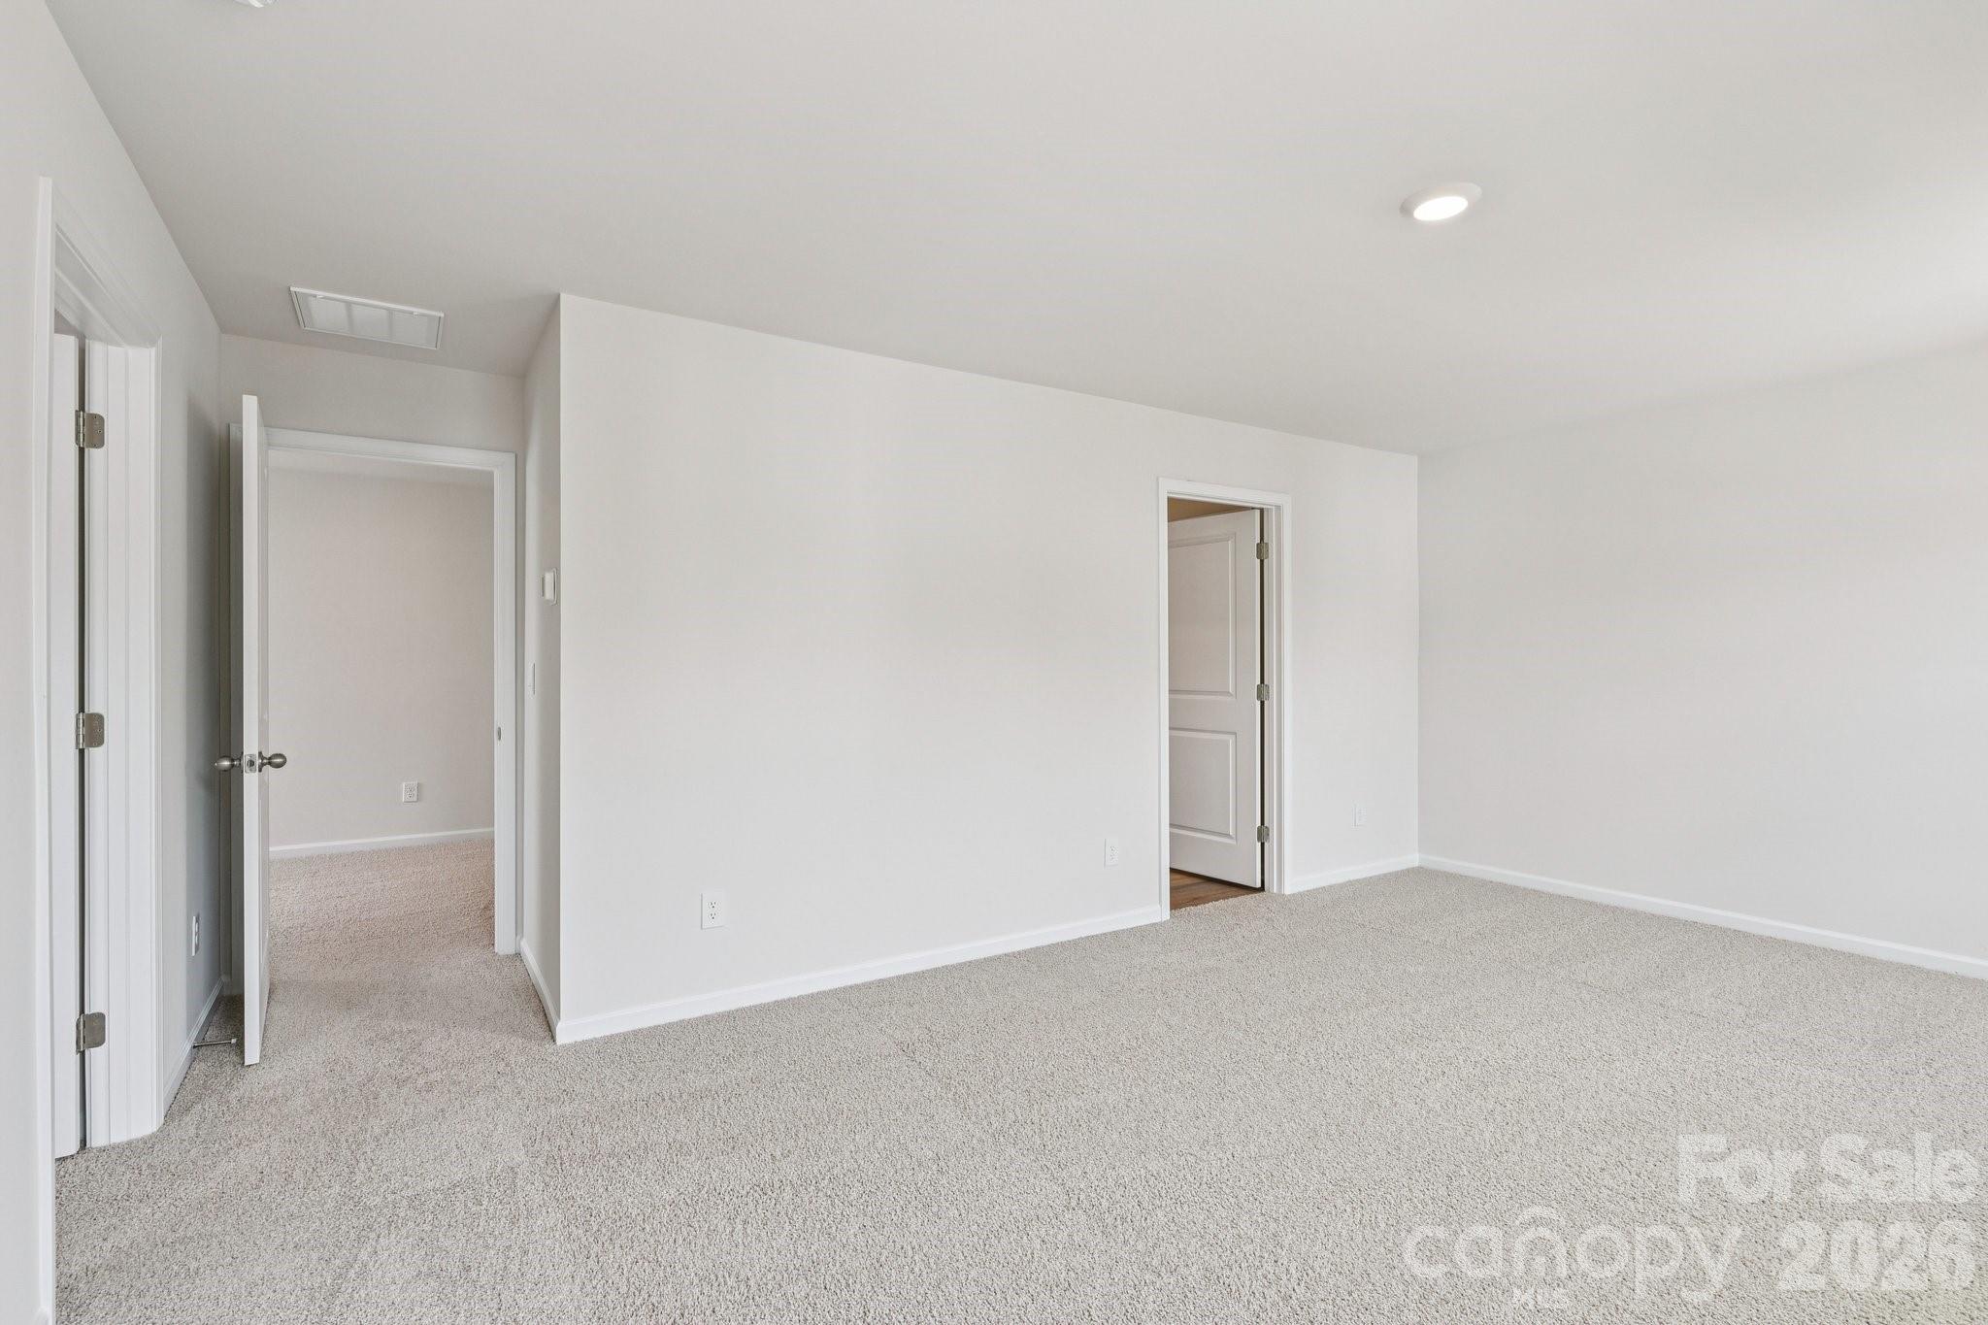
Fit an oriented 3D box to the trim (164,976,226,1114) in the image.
[{"bbox_3d":[-2.566,1.196,3.027,0.016,0.082,1.023,0,0,-32],"label":"trim"}]

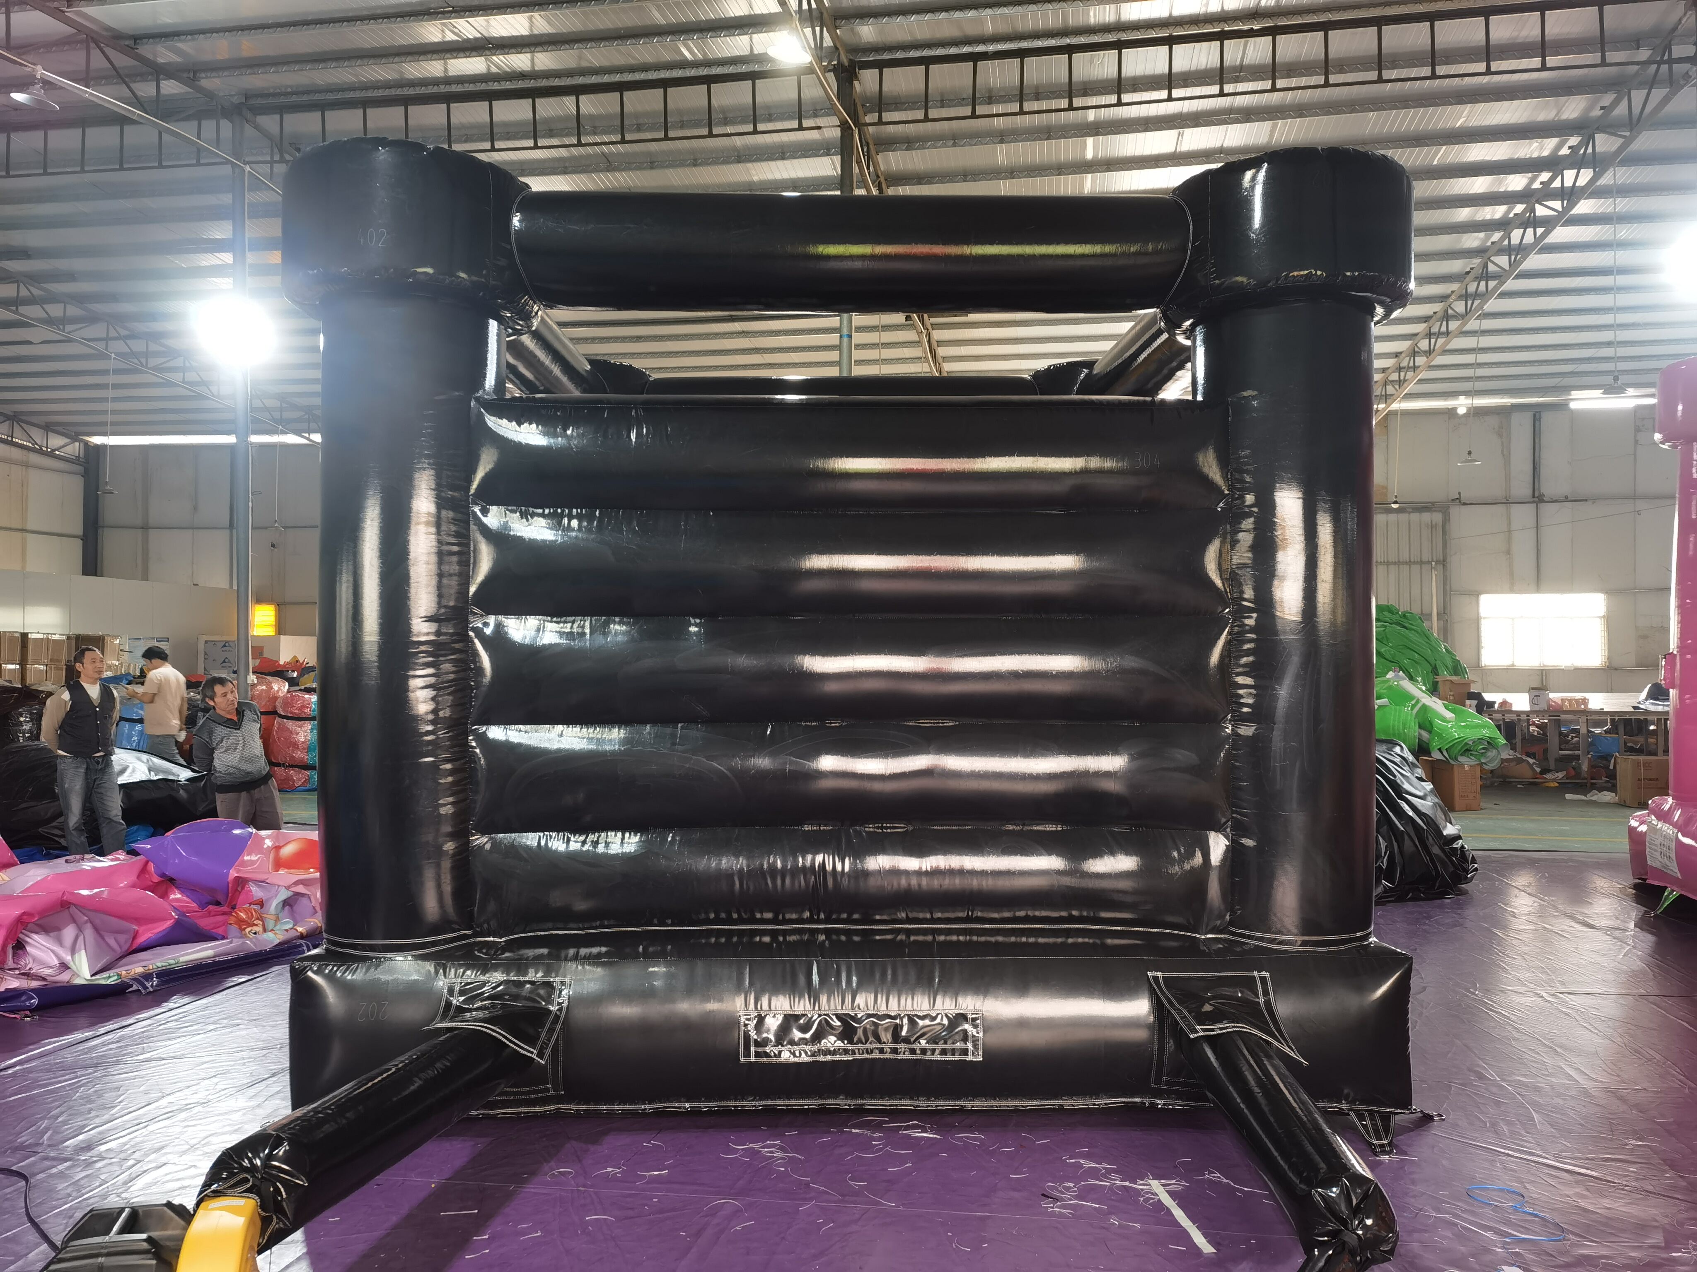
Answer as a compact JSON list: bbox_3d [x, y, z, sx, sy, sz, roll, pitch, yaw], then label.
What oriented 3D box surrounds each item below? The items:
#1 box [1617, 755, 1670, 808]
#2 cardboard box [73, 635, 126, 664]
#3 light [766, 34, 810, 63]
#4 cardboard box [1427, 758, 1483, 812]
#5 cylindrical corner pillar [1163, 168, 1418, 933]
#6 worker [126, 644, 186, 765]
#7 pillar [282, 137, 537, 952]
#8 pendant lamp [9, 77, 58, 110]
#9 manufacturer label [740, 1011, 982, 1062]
[{"bbox_3d":[8.050,1.465,13.350,0.460,0.490,0.380,0,0,7],"label":"box"},{"bbox_3d":[-8.341,0.155,14.700,0.420,0.340,0.380,0,0,6],"label":"cardboard box"},{"bbox_3d":[-0.433,-4.264,9.600,0.320,0.200,0.320,0,0,0],"label":"light"},{"bbox_3d":[6.100,1.490,13.200,0.310,0.440,0.420,0,0,-3],"label":"cardboard box"},{"bbox_3d":[1.690,-0.300,5.150,0.910,2.870,0.910,0,0,0],"label":"cylindrical corner pillar"},{"bbox_3d":[-6.030,0.900,11.500,0.460,1.650,0.500,0,0,22],"label":"worker"},{"bbox_3d":[-1.655,-0.305,5.080,0.920,2.880,0.920,0,0,0],"label":"pillar"},{"bbox_3d":[-6.093,-4.061,9.900,0.330,0.210,0.330,0,0,0],"label":"pendant lamp"},{"bbox_3d":[0.044,1.413,4.670,0.850,0.185,0.020,0,0,0],"label":"manufacturer label"}]

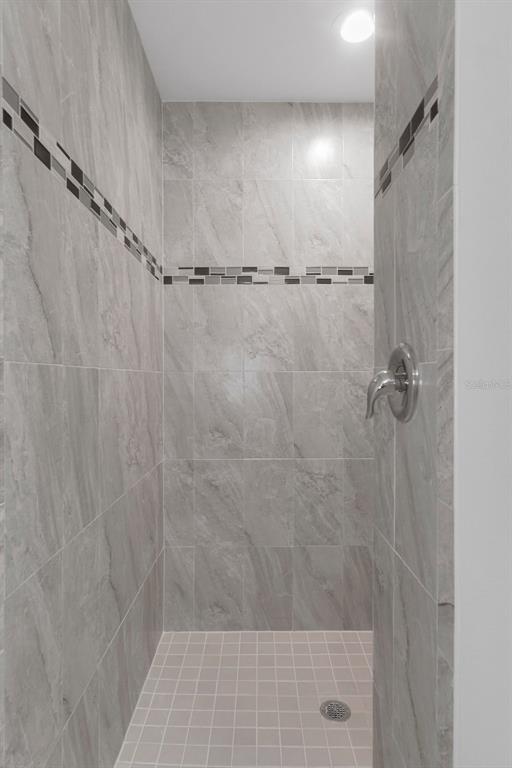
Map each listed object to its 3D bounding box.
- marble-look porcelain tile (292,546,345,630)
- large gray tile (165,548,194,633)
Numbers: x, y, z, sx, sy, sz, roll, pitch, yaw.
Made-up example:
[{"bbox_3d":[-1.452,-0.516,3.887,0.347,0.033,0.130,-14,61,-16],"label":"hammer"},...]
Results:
[{"bbox_3d":[0.302,0.993,1.963,0.244,0.408,0.010,0,1,0],"label":"marble-look porcelain tile"},{"bbox_3d":[-0.382,1.020,2.019,0.150,0.424,0.010,0,1,0],"label":"large gray tile"}]

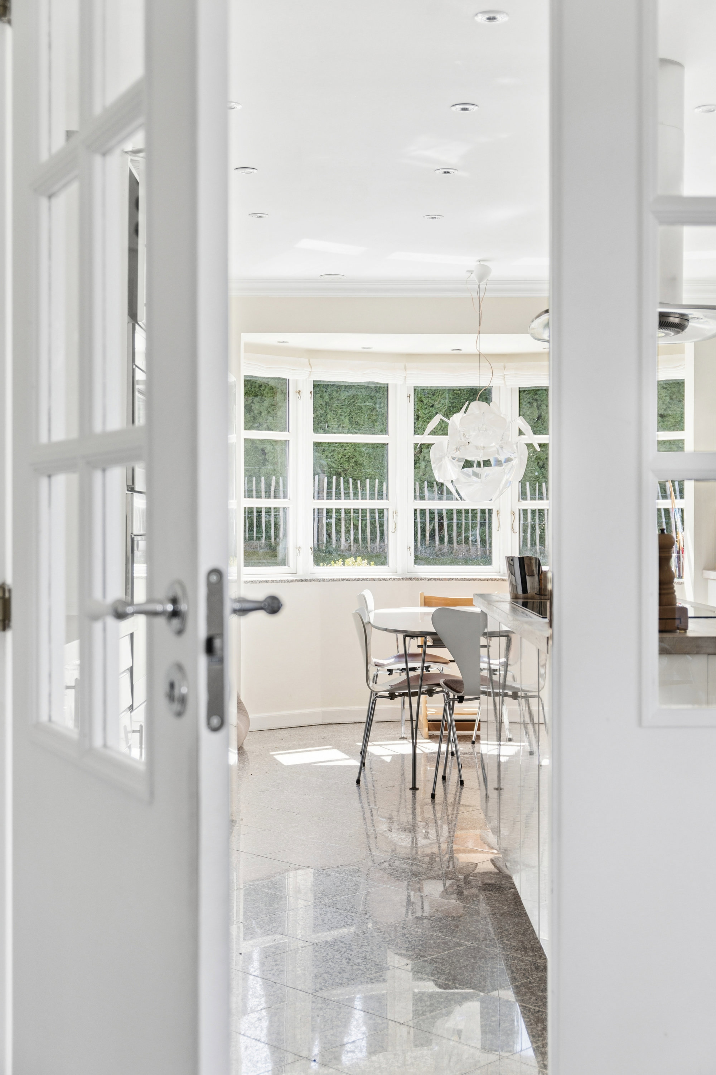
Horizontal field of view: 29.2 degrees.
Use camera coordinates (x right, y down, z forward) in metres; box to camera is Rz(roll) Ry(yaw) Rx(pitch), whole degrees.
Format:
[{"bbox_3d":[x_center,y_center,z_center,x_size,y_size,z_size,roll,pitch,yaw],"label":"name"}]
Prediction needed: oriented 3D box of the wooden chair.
[{"bbox_3d":[0.595,0.720,7.880,0.460,0.790,0.490,0,0,0],"label":"wooden chair"}]

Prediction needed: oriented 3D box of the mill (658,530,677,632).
[{"bbox_3d":[0.745,0.105,3.360,0.070,0.247,0.070,0,0,0],"label":"mill"}]

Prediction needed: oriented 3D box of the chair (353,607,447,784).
[{"bbox_3d":[0.247,0.733,6.530,0.520,0.785,0.500,0,0,3],"label":"chair"}]

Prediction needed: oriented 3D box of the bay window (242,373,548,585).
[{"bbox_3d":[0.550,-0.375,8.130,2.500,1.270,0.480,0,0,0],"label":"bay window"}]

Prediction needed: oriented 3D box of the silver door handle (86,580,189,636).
[{"bbox_3d":[-0.231,0.071,1.370,0.068,0.054,0.145,0,0,-27],"label":"silver door handle"}]

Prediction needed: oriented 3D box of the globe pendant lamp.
[{"bbox_3d":[0.603,-0.777,6.870,0.610,1.205,0.610,0,0,0],"label":"globe pendant lamp"}]

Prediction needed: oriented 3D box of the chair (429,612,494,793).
[{"bbox_3d":[0.590,0.718,6.140,0.500,0.820,0.520,0,0,11],"label":"chair"}]

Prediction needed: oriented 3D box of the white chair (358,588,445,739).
[{"bbox_3d":[0.263,0.705,7.320,0.520,0.820,0.500,0,0,5],"label":"white chair"}]

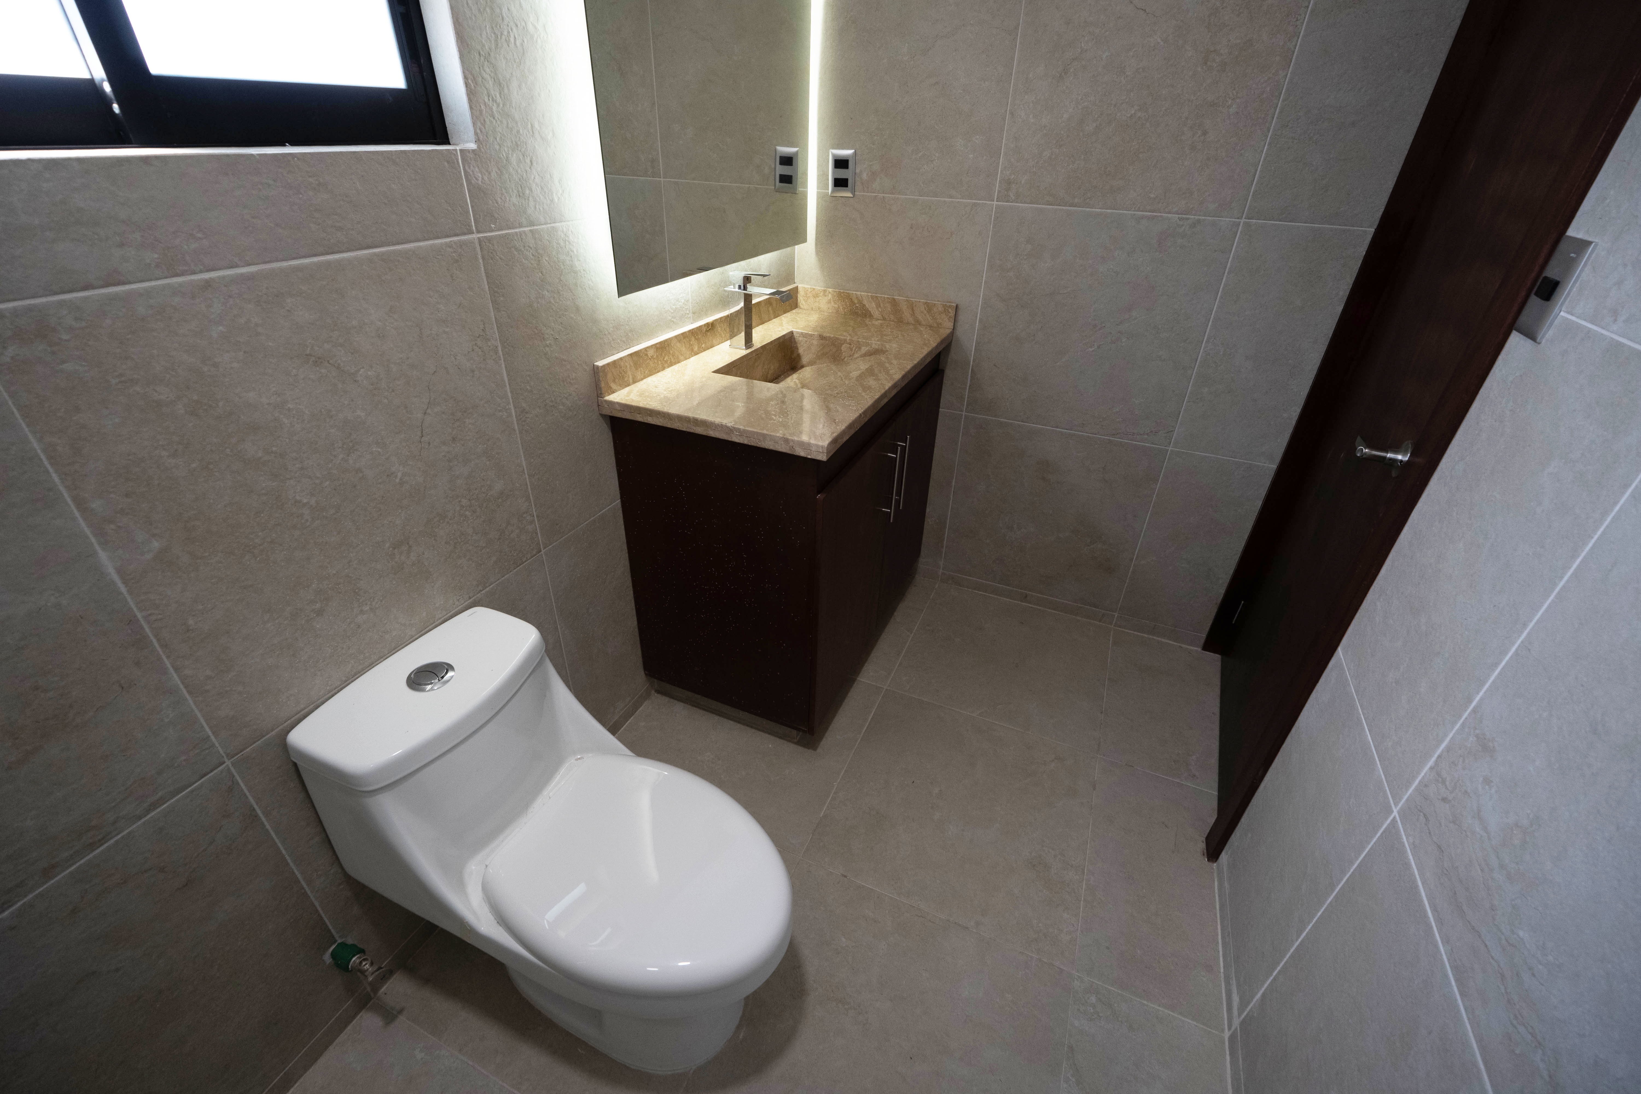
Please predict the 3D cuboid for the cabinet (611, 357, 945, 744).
[{"bbox_3d":[-0.055,-0.096,2.015,0.515,0.862,0.940,14,34,19],"label":"cabinet"}]

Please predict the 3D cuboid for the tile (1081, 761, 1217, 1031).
[{"bbox_3d":[0.749,0.739,1.550,0.272,0.012,0.601,14,34,19],"label":"tile"}]

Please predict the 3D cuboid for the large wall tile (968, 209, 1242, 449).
[{"bbox_3d":[0.743,-0.607,1.909,0.599,0.598,0.012,14,34,19],"label":"large wall tile"}]

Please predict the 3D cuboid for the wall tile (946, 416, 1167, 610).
[{"bbox_3d":[0.725,-0.101,2.226,0.599,0.597,0.012,14,34,19],"label":"wall tile"}]

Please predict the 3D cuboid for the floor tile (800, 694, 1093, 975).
[{"bbox_3d":[0.349,0.637,1.690,0.598,0.012,0.601,14,34,19],"label":"floor tile"}]

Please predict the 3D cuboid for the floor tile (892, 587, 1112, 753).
[{"bbox_3d":[0.589,0.349,2.166,0.598,0.012,0.608,14,34,19],"label":"floor tile"}]

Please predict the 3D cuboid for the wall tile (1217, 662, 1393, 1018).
[{"bbox_3d":[0.847,0.523,1.226,0.012,0.593,0.375,14,34,19],"label":"wall tile"}]

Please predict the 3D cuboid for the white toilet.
[{"bbox_3d":[-0.376,0.546,1.173,0.717,0.645,0.373,14,34,19],"label":"white toilet"}]

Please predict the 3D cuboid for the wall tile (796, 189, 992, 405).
[{"bbox_3d":[0.190,-0.748,2.103,0.604,0.598,0.012,14,34,19],"label":"wall tile"}]

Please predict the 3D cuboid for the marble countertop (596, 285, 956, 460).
[{"bbox_3d":[-0.038,-0.500,1.746,0.530,0.106,0.966,14,34,19],"label":"marble countertop"}]

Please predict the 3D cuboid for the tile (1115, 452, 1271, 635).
[{"bbox_3d":[1.125,0.001,2.086,0.271,0.597,0.012,14,34,19],"label":"tile"}]

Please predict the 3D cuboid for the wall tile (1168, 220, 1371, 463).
[{"bbox_3d":[1.143,-0.505,1.770,0.271,0.598,0.012,14,34,19],"label":"wall tile"}]

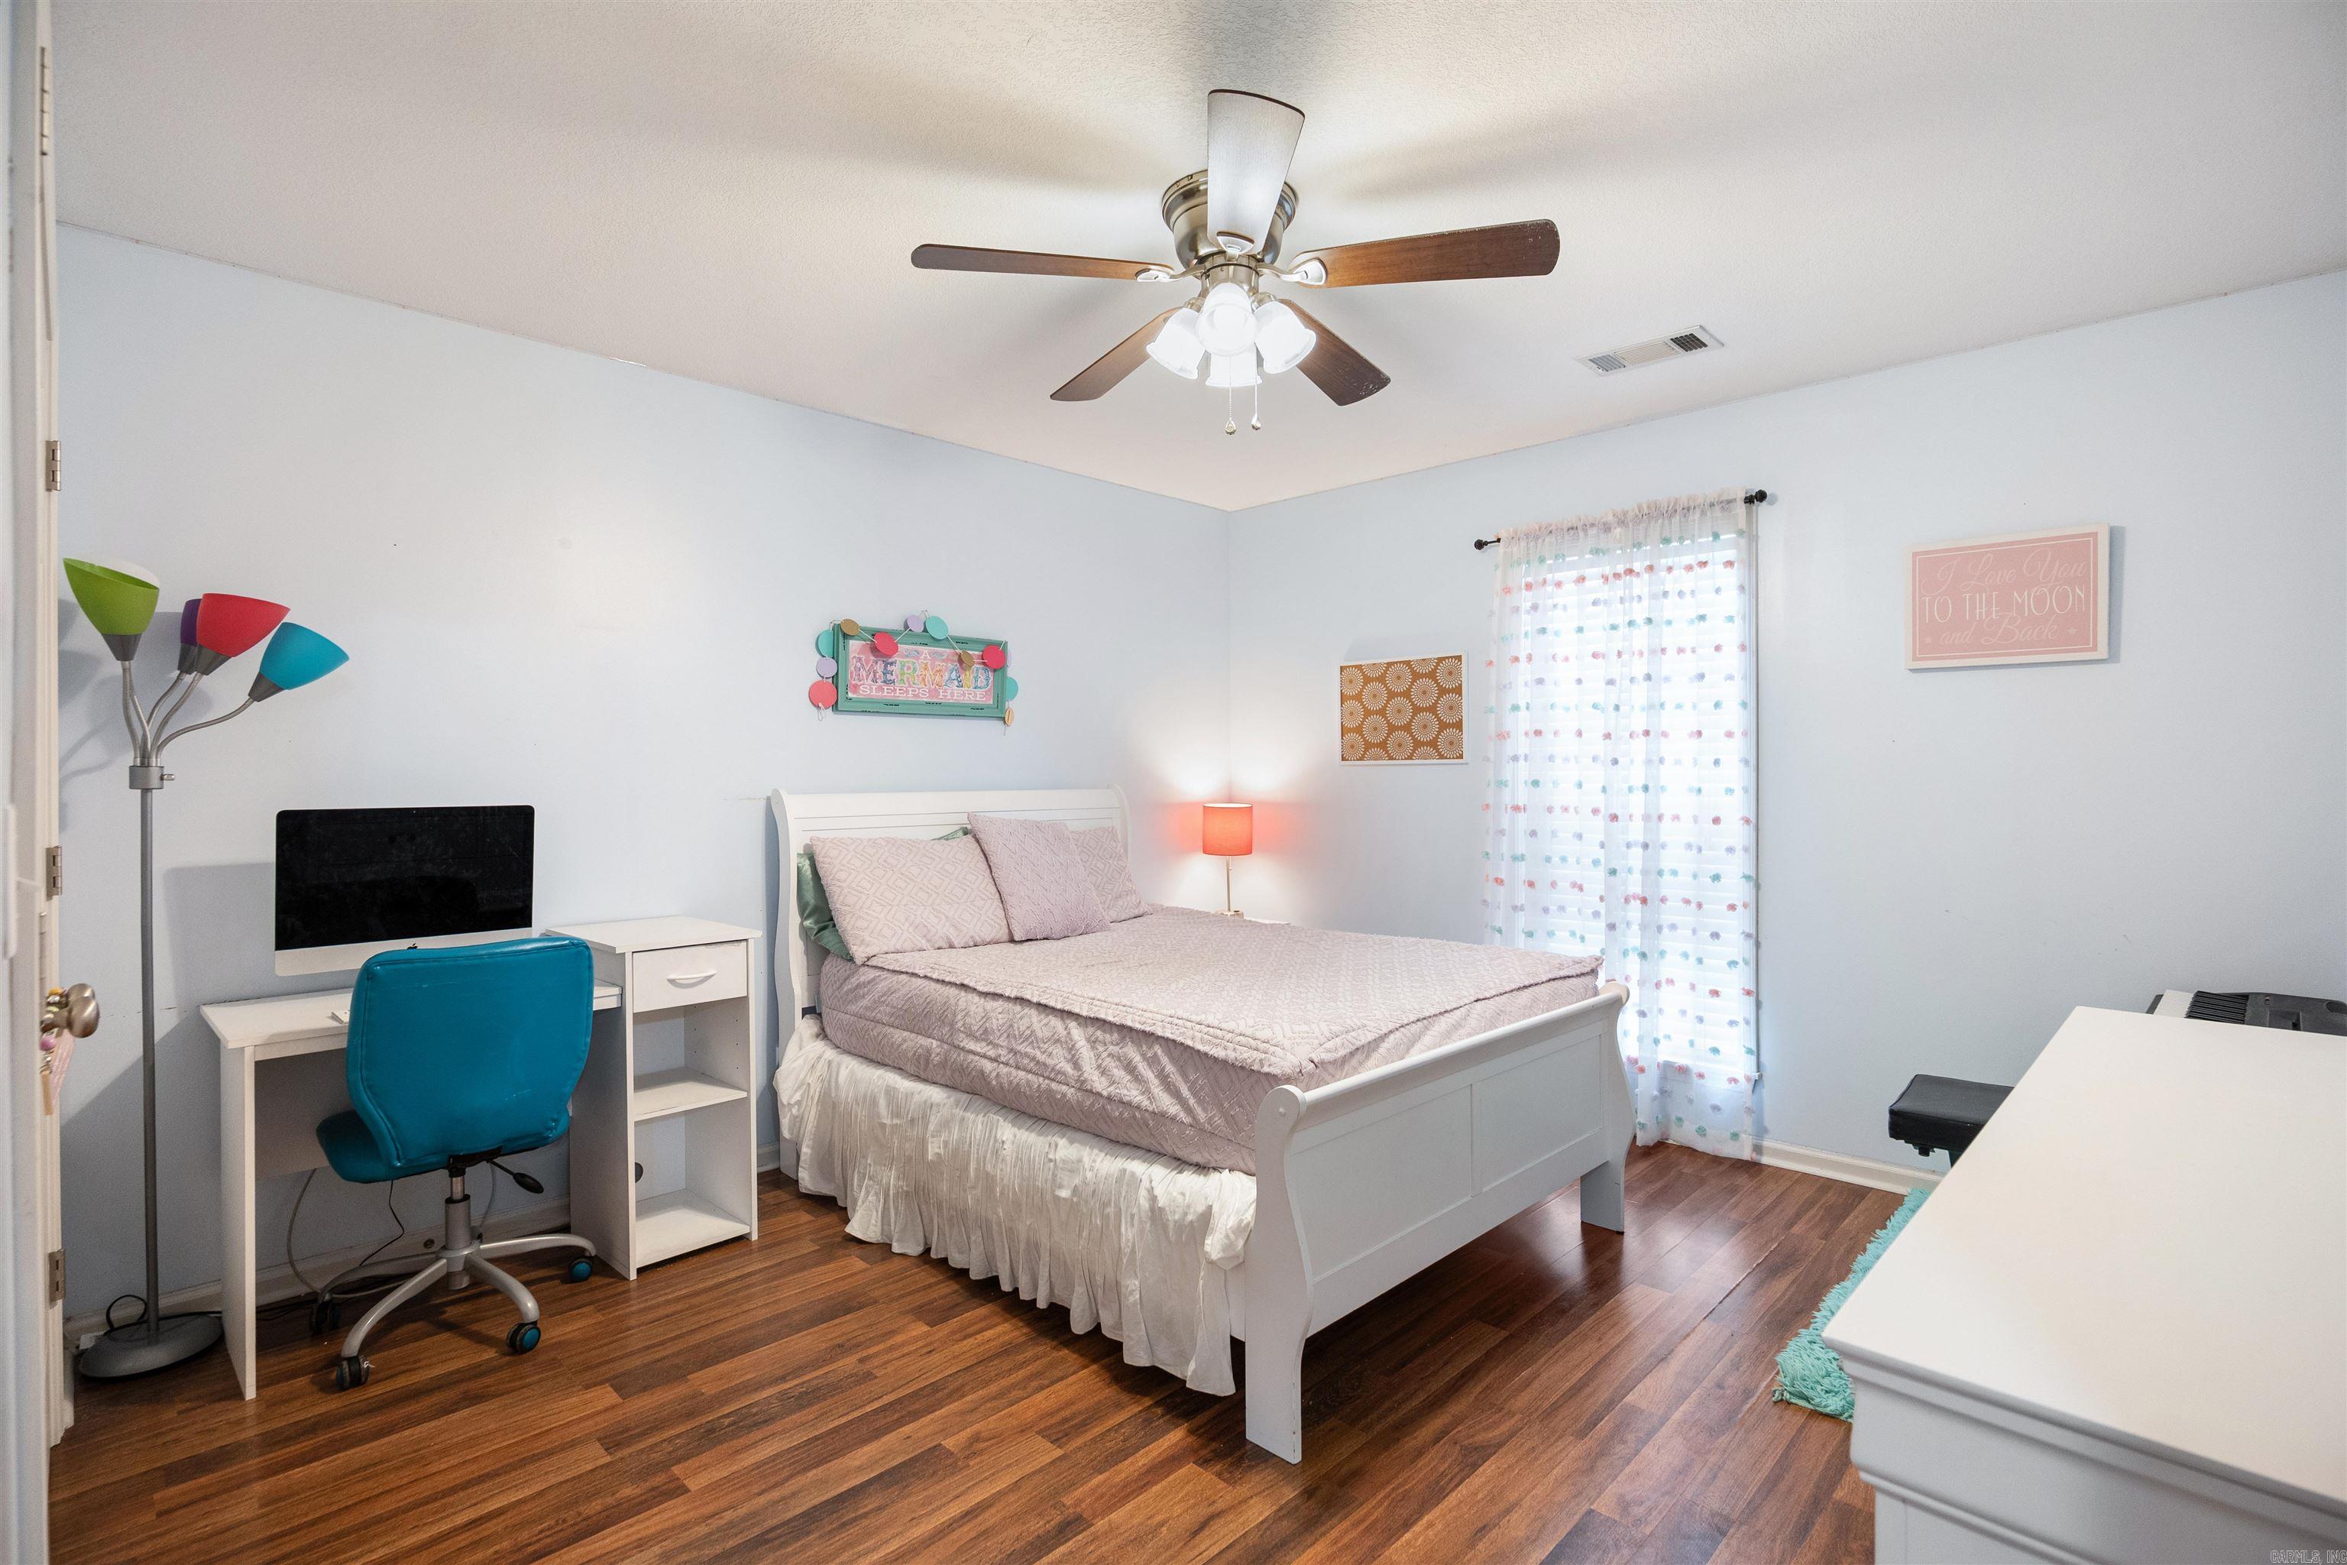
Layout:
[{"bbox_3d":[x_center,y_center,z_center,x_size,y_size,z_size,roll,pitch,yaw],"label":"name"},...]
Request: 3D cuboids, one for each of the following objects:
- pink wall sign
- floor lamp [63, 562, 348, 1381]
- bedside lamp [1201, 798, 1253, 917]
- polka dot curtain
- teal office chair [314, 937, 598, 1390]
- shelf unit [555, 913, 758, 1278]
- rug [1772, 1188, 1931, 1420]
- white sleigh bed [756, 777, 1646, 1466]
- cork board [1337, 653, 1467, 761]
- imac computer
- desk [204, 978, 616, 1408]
[{"bbox_3d":[2.453,-0.528,3.080,0.460,0.365,0.030,0,0,41],"label":"pink wall sign"},{"bbox_3d":[-2.155,0.391,2.322,0.480,1.750,0.360,0,0,-44],"label":"floor lamp"},{"bbox_3d":[0.250,0.334,4.520,0.215,0.510,0.215,0,0,-44],"label":"bedside lamp"},{"bbox_3d":[1.587,0.132,3.790,0.960,2.240,0.100,0,0,41],"label":"polka dot curtain"},{"bbox_3d":[-1.678,0.815,2.448,0.560,0.900,0.580,0,0,-40],"label":"teal office chair"},{"bbox_3d":[-1.432,0.838,2.915,0.380,0.850,0.500,0,0,-44],"label":"shelf unit"},{"bbox_3d":[2.061,1.246,2.386,1.500,0.040,0.850,0,0,-44],"label":"rug"},{"bbox_3d":[-0.004,0.648,3.165,2.150,1.225,1.450,0,0,45],"label":"white sleigh bed"},{"bbox_3d":[0.959,-0.296,4.409,0.590,0.435,0.020,0,0,41],"label":"cork board"},{"bbox_3d":[-1.909,0.294,2.608,0.520,0.465,0.175,0,0,-44],"label":"imac computer"},{"bbox_3d":[-1.827,0.895,2.525,0.770,0.745,0.490,0,0,-44],"label":"desk"}]

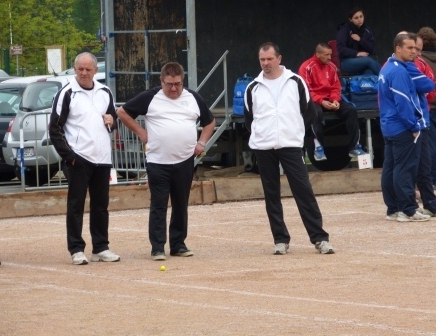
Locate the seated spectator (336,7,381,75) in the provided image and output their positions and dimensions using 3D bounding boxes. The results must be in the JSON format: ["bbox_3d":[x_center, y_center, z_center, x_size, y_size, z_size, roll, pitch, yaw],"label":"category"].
[{"bbox_3d":[1.751,-1.336,33.000,0.460,1.220,0.680,-4,4,-38],"label":"seated spectator"}]

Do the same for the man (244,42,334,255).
[{"bbox_3d":[0.600,-0.162,22.400,0.710,1.730,0.380,-2,3,3],"label":"man"}]

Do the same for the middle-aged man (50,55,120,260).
[{"bbox_3d":[-1.103,-0.079,22.350,0.540,1.720,0.370,-3,3,-16],"label":"middle-aged man"}]

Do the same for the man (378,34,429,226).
[{"bbox_3d":[1.792,-0.387,25.850,0.450,1.760,0.500,-1,3,10],"label":"man"}]

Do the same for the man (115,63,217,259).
[{"bbox_3d":[-0.424,-0.053,22.250,0.790,1.600,0.420,-2,3,-7],"label":"man"}]

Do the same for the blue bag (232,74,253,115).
[{"bbox_3d":[0.317,-0.852,31.800,0.290,0.470,0.300,-1,3,6],"label":"blue bag"}]

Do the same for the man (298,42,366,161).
[{"bbox_3d":[1.329,-0.772,31.400,0.580,1.360,0.700,-3,3,-20],"label":"man"}]

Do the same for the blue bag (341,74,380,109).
[{"bbox_3d":[1.732,-0.911,32.200,0.500,0.400,0.300,-2,3,-6],"label":"blue bag"}]

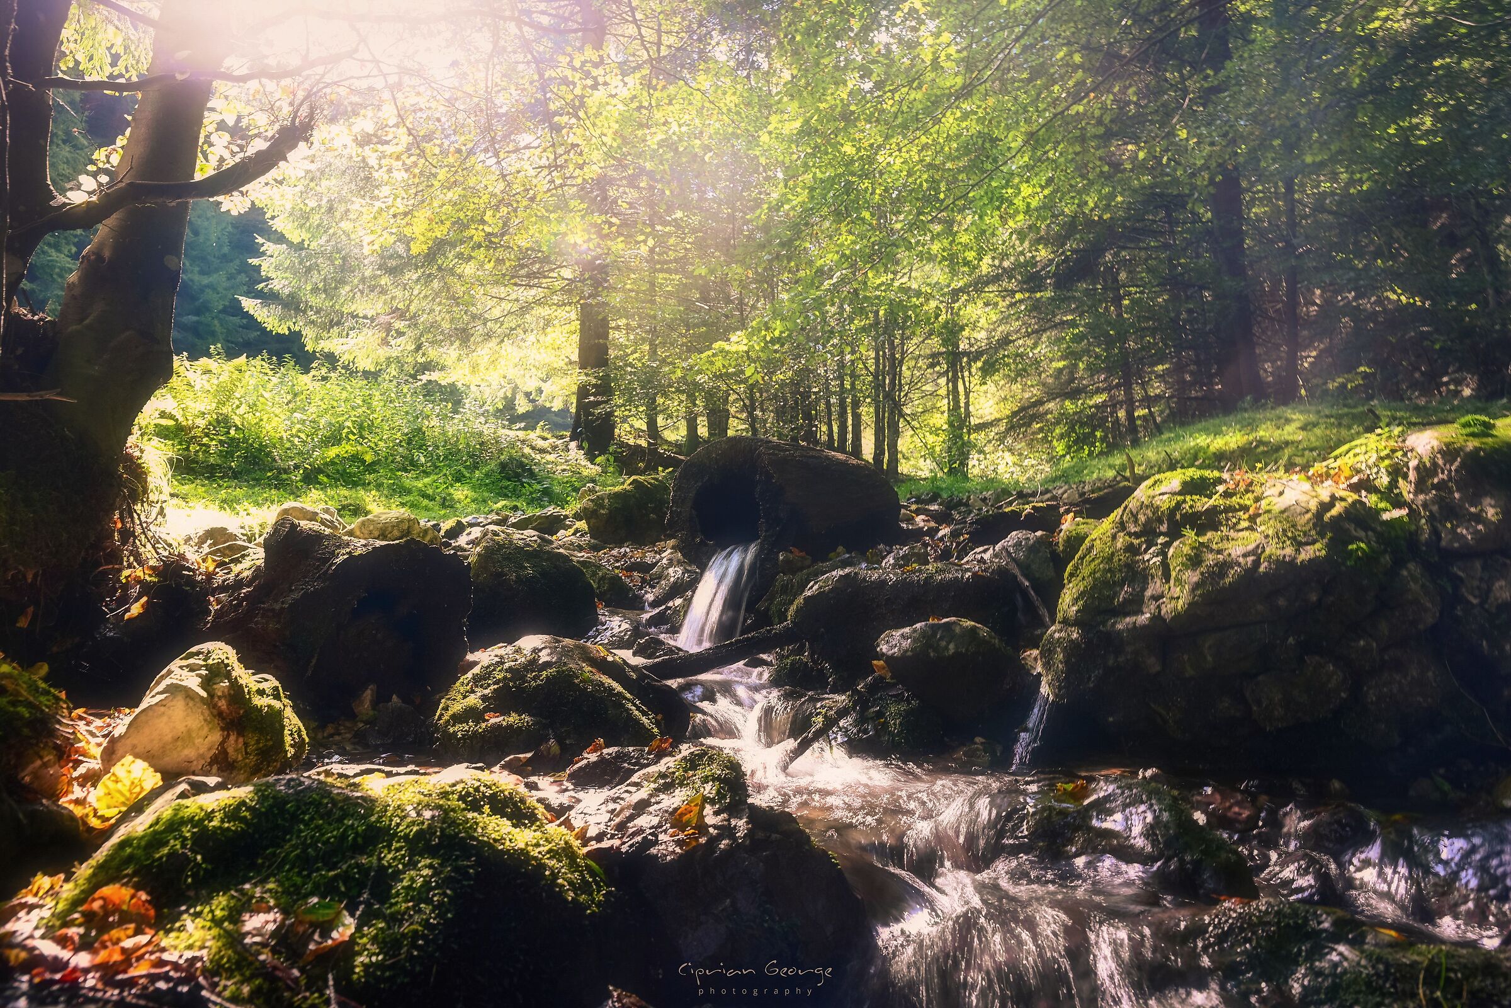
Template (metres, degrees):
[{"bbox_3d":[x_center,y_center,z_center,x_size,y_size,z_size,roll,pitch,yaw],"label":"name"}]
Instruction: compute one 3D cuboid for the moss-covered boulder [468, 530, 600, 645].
[{"bbox_3d":[-0.890,0.310,4.000,0.560,0.430,0.500,0,-2,0],"label":"moss-covered boulder"}]

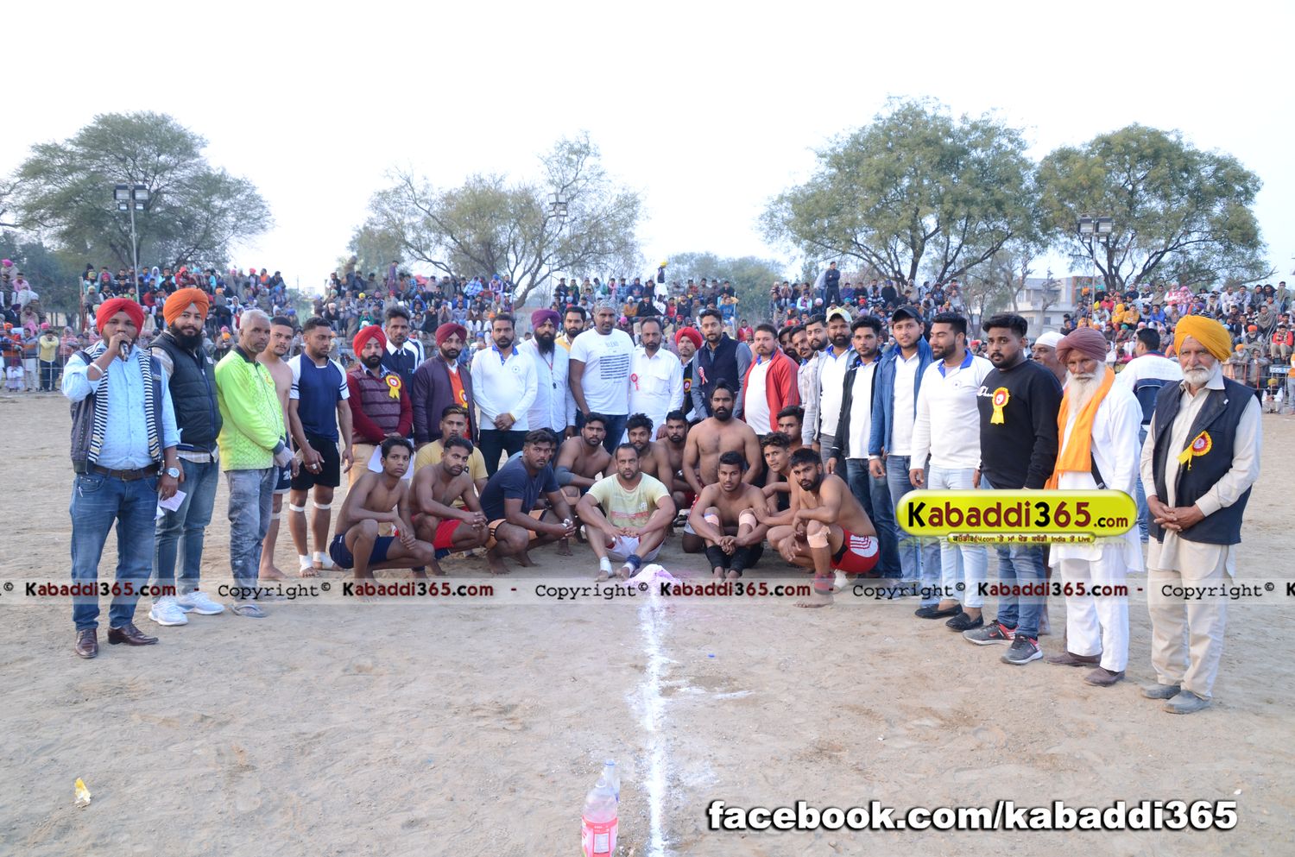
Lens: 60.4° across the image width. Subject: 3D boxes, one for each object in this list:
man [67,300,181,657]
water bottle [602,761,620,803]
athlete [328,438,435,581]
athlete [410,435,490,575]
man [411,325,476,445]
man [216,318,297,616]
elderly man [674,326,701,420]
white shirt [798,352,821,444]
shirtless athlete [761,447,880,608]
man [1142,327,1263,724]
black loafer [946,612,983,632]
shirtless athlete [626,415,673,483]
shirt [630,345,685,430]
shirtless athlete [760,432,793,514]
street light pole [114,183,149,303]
[{"bbox_3d":[-2.650,0.230,5.607,0.560,1.765,0.400,-2,5,-36],"label":"man"},{"bbox_3d":[-0.116,1.175,3.500,0.067,0.240,0.067,0,4,0],"label":"water bottle"},{"bbox_3d":[-1.686,0.538,7.063,0.700,0.963,0.600,5,6,45],"label":"athlete"},{"bbox_3d":[-1.379,0.506,7.720,0.600,0.930,0.700,-2,5,-27],"label":"athlete"},{"bbox_3d":[-1.531,0.056,8.400,0.520,1.710,0.340,-2,5,-27],"label":"man"},{"bbox_3d":[-2.251,0.192,6.415,0.400,1.731,0.480,3,5,28],"label":"man"},{"bbox_3d":[0.327,-0.002,9.100,0.500,1.662,0.310,1,5,6],"label":"elderly man"},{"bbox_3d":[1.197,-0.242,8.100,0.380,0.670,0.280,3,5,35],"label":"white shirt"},{"bbox_3d":[1.106,0.594,7.044,0.720,0.949,0.600,-2,5,-35],"label":"shirtless athlete"},{"bbox_3d":[2.482,0.371,5.010,0.360,1.747,0.540,-2,5,-38],"label":"man"},{"bbox_3d":[1.785,1.082,6.247,0.270,0.085,0.100,-2,6,-31],"label":"black loafer"},{"bbox_3d":[-0.042,0.418,8.300,0.600,1.040,0.660,0,5,-3],"label":"shirtless athlete"},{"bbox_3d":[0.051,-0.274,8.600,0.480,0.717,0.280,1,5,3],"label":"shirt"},{"bbox_3d":[0.985,0.504,7.550,0.470,0.950,0.620,6,7,44],"label":"shirtless athlete"},{"bbox_3d":[-15.705,-4.264,34.000,1.030,6.200,0.450,-2,5,-30],"label":"street light pole"}]

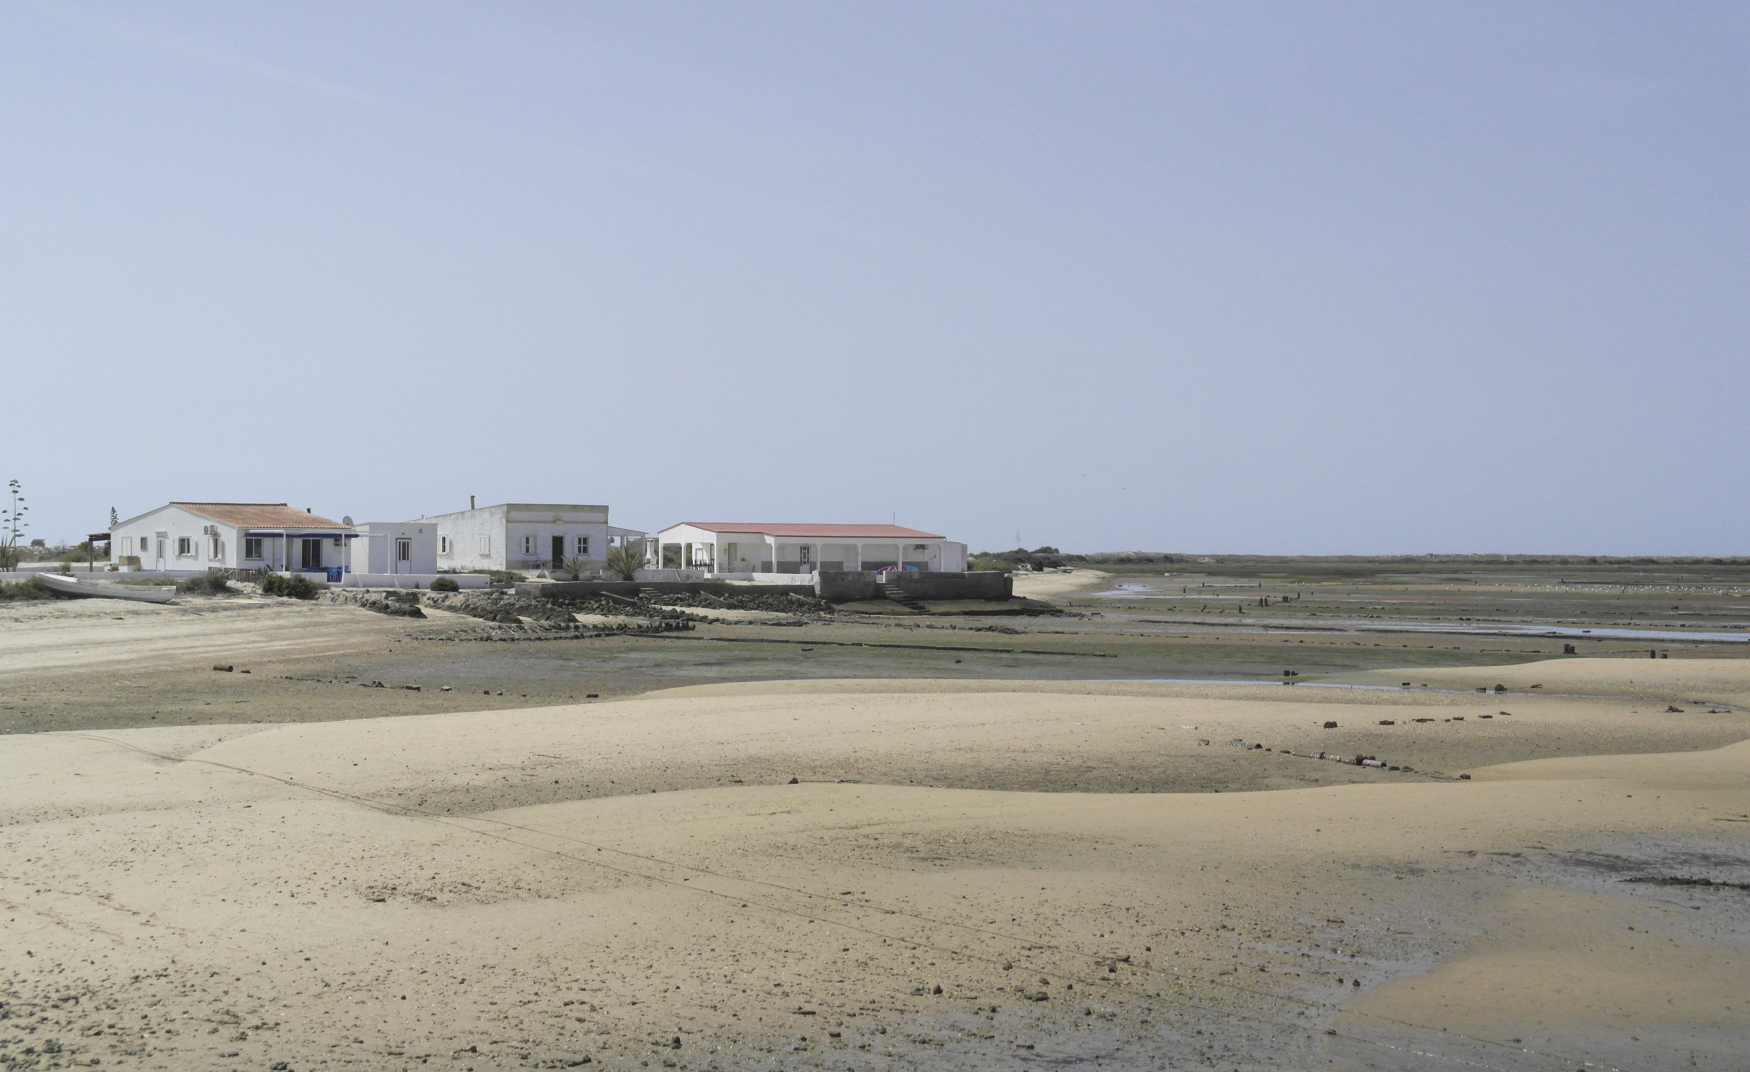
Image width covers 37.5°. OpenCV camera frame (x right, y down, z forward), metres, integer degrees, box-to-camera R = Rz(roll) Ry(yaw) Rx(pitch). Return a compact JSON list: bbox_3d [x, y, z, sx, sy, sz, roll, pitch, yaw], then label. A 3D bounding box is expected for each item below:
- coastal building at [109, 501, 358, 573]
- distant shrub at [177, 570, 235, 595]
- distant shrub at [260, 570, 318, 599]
[{"bbox_3d":[-38.907,0.201,156.298,13.740,4.170,8.406,0,-1,41],"label":"coastal building"},{"bbox_3d":[-35.855,2.486,137.984,3.076,1.309,2.200,0,0,-15],"label":"distant shrub"},{"bbox_3d":[-31.160,2.576,136.983,3.200,1.515,2.400,0,0,-13],"label":"distant shrub"}]

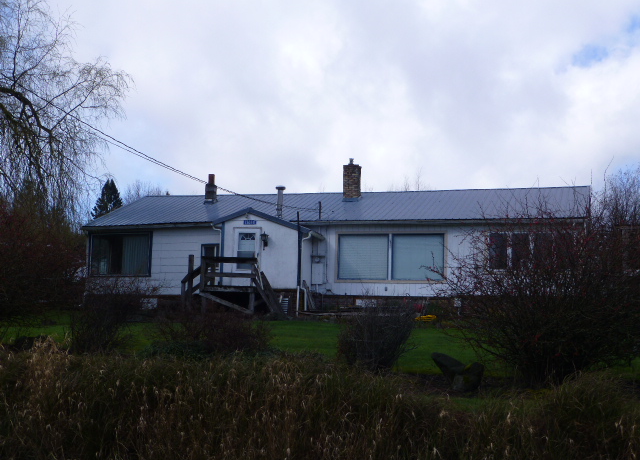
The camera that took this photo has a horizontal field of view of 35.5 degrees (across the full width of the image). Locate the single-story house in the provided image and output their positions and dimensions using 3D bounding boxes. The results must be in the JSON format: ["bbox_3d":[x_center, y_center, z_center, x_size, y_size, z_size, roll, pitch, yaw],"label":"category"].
[{"bbox_3d":[1.094,0.315,39.539,18.580,6.230,11.200,-1,-6,15],"label":"single-story house"}]

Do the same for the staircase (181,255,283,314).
[{"bbox_3d":[-3.086,1.857,34.304,3.200,2.040,1.350,-1,-6,15],"label":"staircase"}]

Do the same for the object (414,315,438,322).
[{"bbox_3d":[3.498,2.934,33.100,0.720,0.250,0.500,-1,-6,15],"label":"object"}]

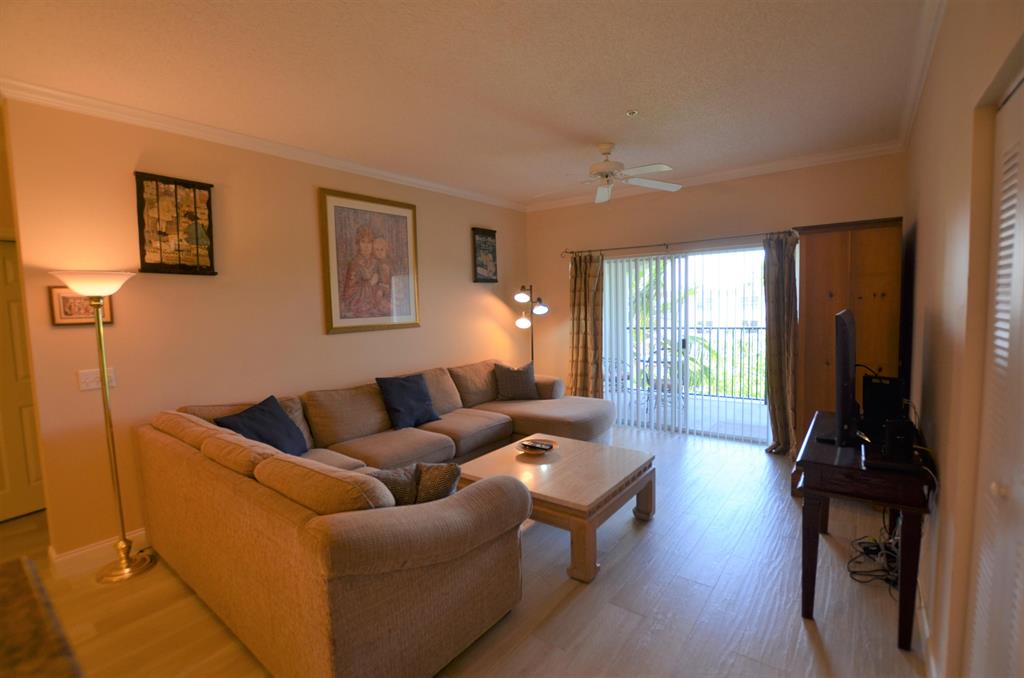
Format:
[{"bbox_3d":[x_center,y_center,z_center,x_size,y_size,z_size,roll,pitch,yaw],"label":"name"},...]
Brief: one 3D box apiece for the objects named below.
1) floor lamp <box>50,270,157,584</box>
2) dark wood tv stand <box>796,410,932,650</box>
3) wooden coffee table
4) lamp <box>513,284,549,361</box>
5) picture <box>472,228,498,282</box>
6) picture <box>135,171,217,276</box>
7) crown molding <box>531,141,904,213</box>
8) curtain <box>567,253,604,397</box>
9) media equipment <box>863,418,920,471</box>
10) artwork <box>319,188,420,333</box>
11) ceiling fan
[{"bbox_3d":[-2.252,0.477,2.553,0.350,1.710,0.350,2,6,38],"label":"floor lamp"},{"bbox_3d":[1.770,0.871,2.325,0.433,0.735,1.090,2,6,38],"label":"dark wood tv stand"},{"bbox_3d":[0.296,1.022,3.026,0.975,0.407,0.950,2,6,38],"label":"wooden coffee table"},{"bbox_3d":[0.259,0.169,5.755,0.410,1.687,0.400,2,6,38],"label":"lamp"},{"bbox_3d":[-0.327,-0.991,5.411,0.025,0.635,0.435,2,6,38],"label":"picture"},{"bbox_3d":[-2.198,-0.745,2.995,0.025,0.615,0.445,2,6,38],"label":"picture"},{"bbox_3d":[1.676,-1.641,4.857,3.840,0.115,0.090,2,6,38],"label":"crown molding"},{"bbox_3d":[0.903,-0.029,5.502,0.470,2.065,0.120,2,6,38],"label":"curtain"},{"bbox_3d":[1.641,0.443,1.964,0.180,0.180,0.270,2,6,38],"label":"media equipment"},{"bbox_3d":[-1.263,-0.689,4.202,0.035,1.217,1.030,2,6,38],"label":"artwork"},{"bbox_3d":[0.762,-1.407,3.698,1.280,0.350,1.280,2,6,38],"label":"ceiling fan"}]

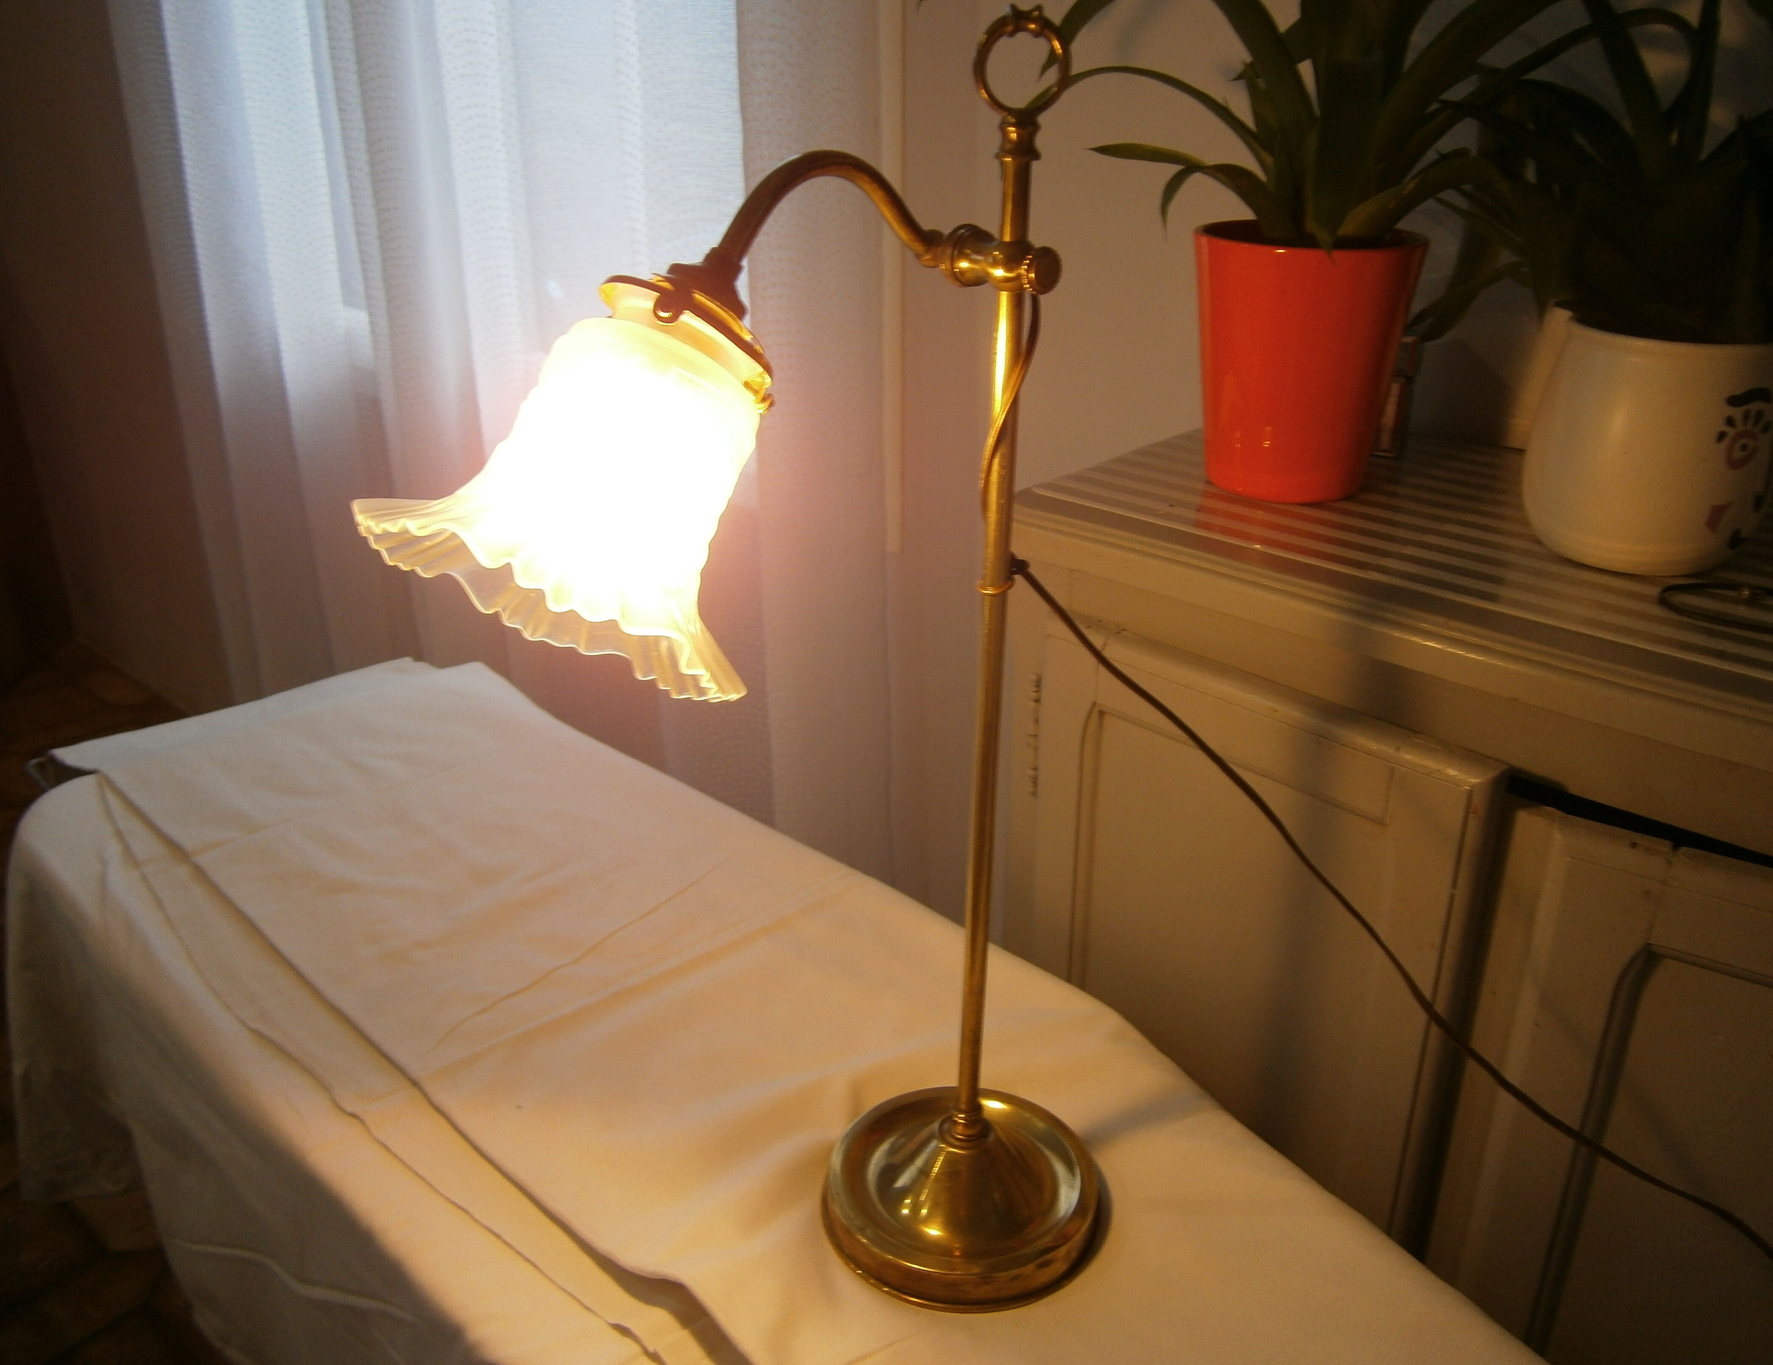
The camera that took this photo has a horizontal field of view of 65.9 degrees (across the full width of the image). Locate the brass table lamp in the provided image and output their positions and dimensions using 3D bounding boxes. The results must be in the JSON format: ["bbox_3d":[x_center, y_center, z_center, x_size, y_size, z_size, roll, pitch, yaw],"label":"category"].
[{"bbox_3d":[-0.025,0.031,0.543,0.170,0.549,0.324,21,29,39],"label":"brass table lamp"}]

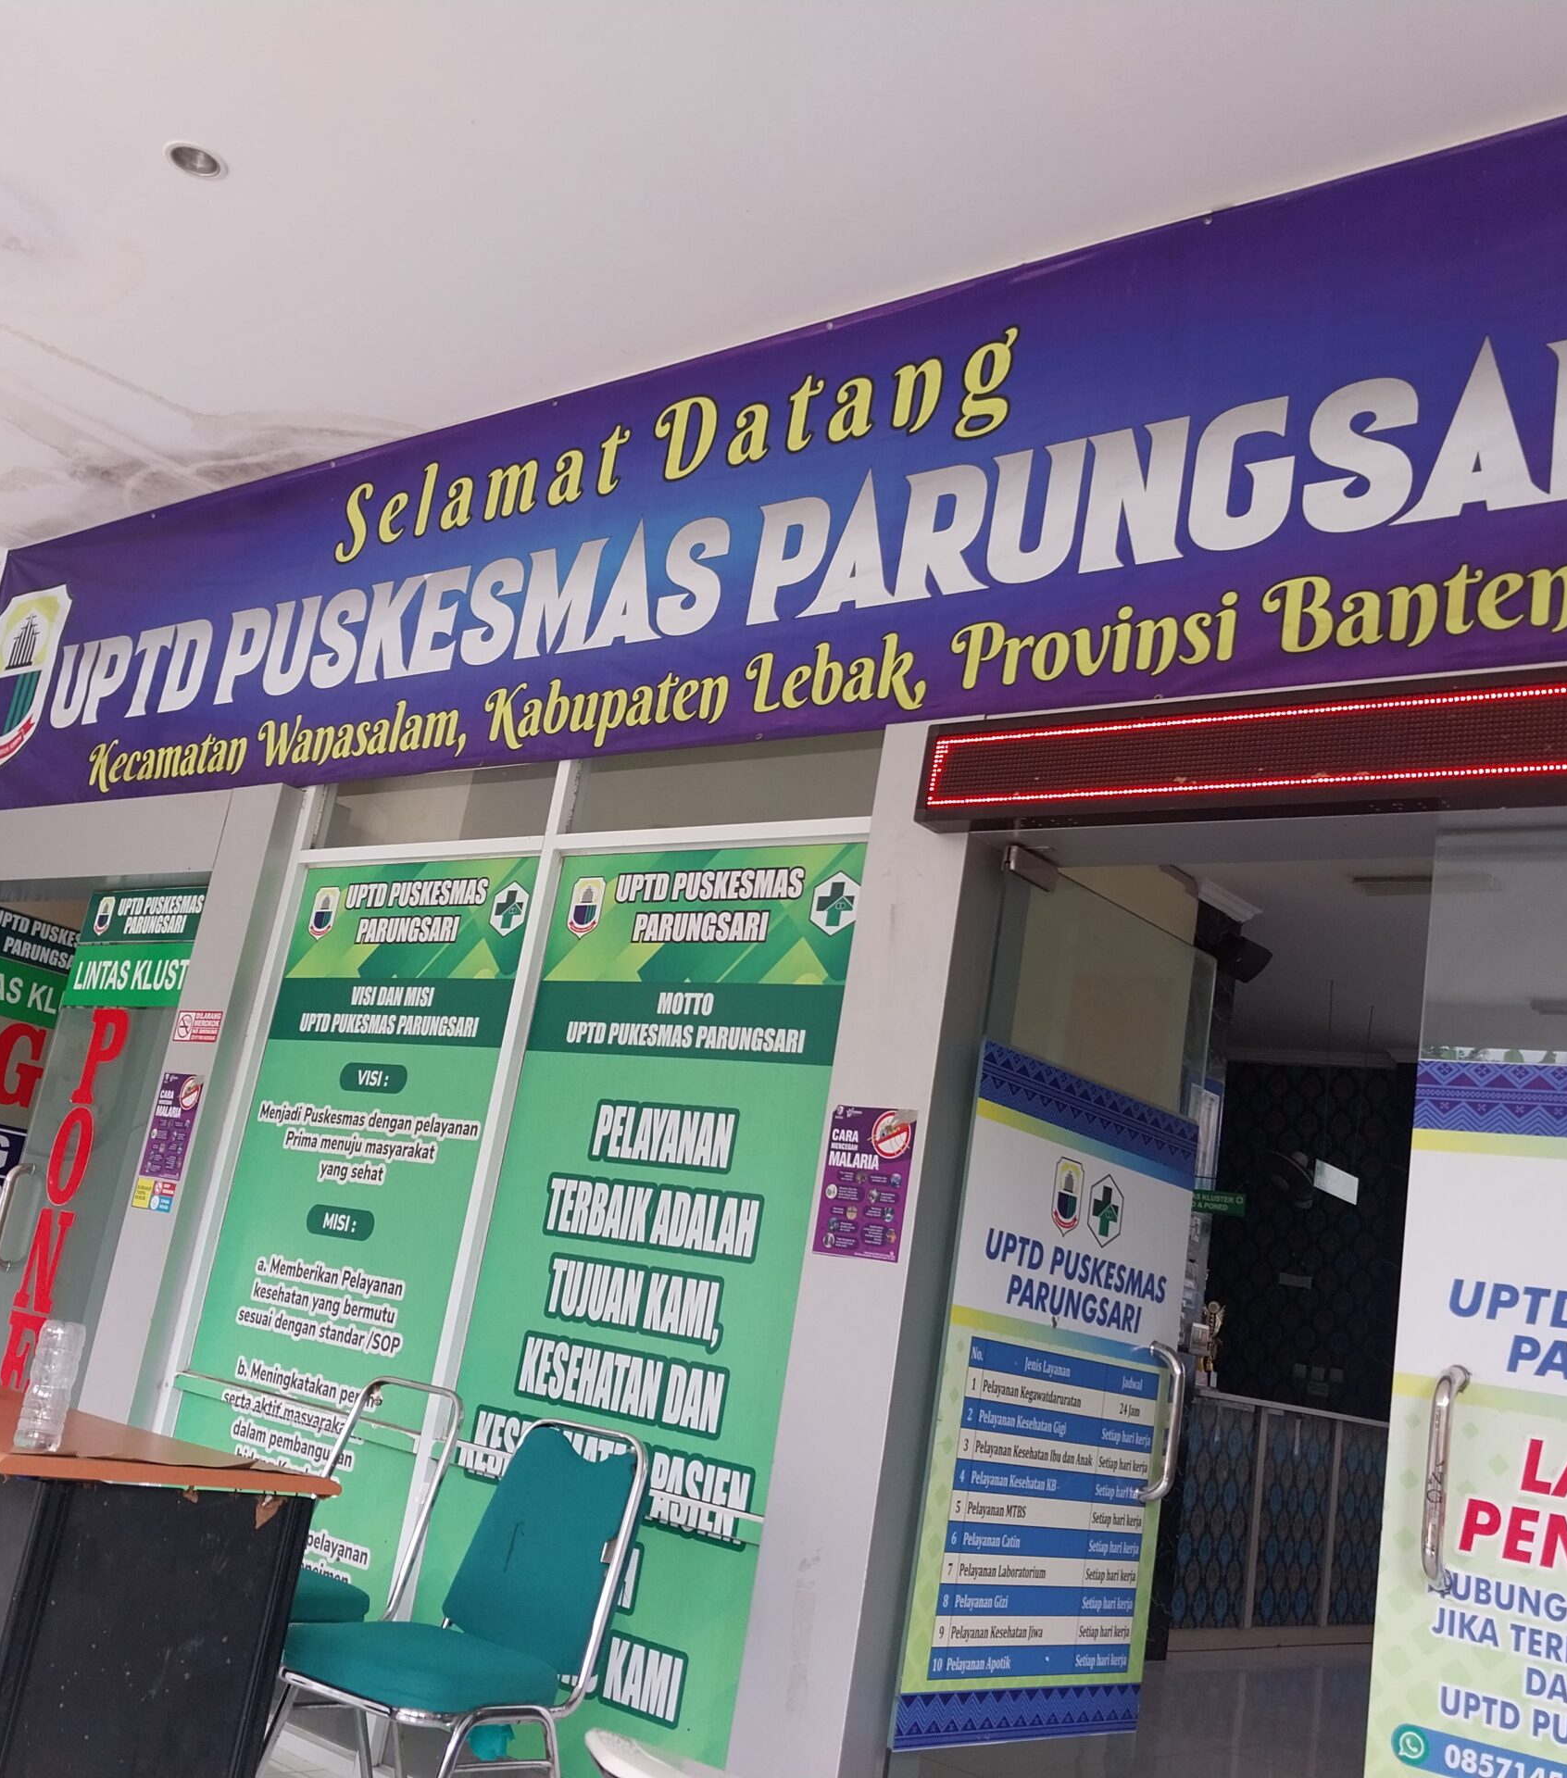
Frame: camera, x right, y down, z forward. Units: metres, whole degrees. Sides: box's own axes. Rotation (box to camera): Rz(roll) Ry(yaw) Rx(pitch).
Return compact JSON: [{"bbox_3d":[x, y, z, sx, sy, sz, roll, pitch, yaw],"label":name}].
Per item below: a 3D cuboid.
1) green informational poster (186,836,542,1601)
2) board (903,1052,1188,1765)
[{"bbox_3d":[-1.159,0.906,4.640,0.983,2.052,0.020,-1,-18,37],"label":"green informational poster"},{"bbox_3d":[0.609,1.106,3.864,0.020,1.379,0.900,-3,-19,42],"label":"board"}]

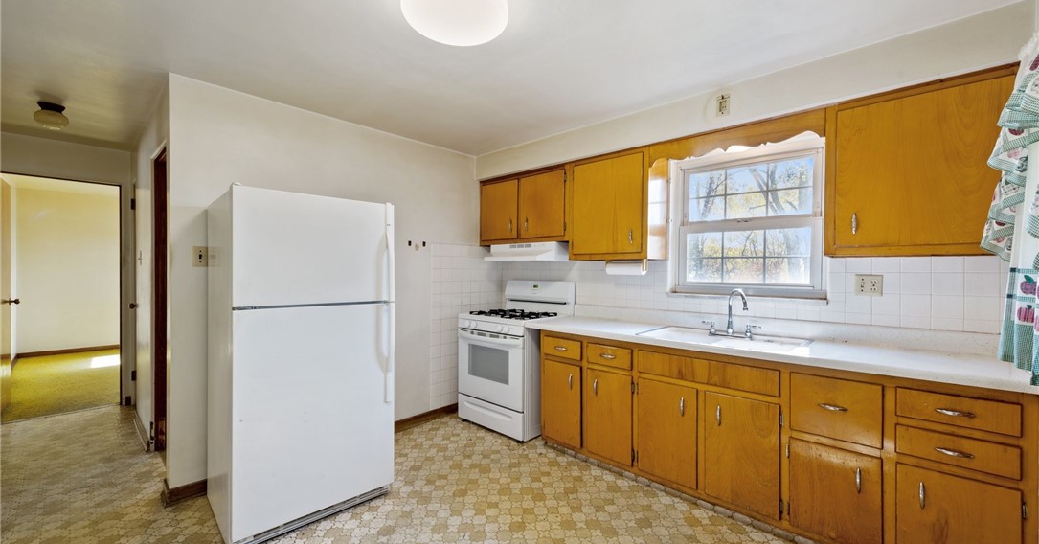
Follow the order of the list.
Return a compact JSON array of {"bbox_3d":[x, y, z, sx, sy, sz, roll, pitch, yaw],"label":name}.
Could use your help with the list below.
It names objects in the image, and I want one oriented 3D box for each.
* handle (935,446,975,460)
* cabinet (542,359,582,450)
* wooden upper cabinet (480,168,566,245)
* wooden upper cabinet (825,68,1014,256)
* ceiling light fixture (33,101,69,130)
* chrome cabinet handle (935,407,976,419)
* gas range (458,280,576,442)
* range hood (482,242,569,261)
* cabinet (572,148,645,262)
[{"bbox_3d":[1.671,0.696,1.551,0.102,0.018,0.026,0,0,43],"label":"handle"},{"bbox_3d":[0.507,0.933,3.075,0.350,0.595,0.619,0,0,43],"label":"cabinet"},{"bbox_3d":[0.109,-0.543,3.638,1.048,0.601,0.337,0,0,43],"label":"wooden upper cabinet"},{"bbox_3d":[1.909,-0.453,1.960,0.645,0.751,0.337,0,0,43],"label":"wooden upper cabinet"},{"bbox_3d":[-3.089,-1.021,2.670,0.155,0.160,0.155,0,0,43],"label":"ceiling light fixture"},{"bbox_3d":[1.672,0.542,1.550,0.103,0.018,0.026,0,0,43],"label":"chrome cabinet handle"},{"bbox_3d":[-0.025,0.692,3.460,0.762,1.198,0.690,0,0,43],"label":"gas range"},{"bbox_3d":[0.090,-0.167,3.599,0.762,0.150,0.420,0,0,43],"label":"range hood"},{"bbox_3d":[0.733,-0.463,3.056,0.640,0.751,0.337,0,0,43],"label":"cabinet"}]

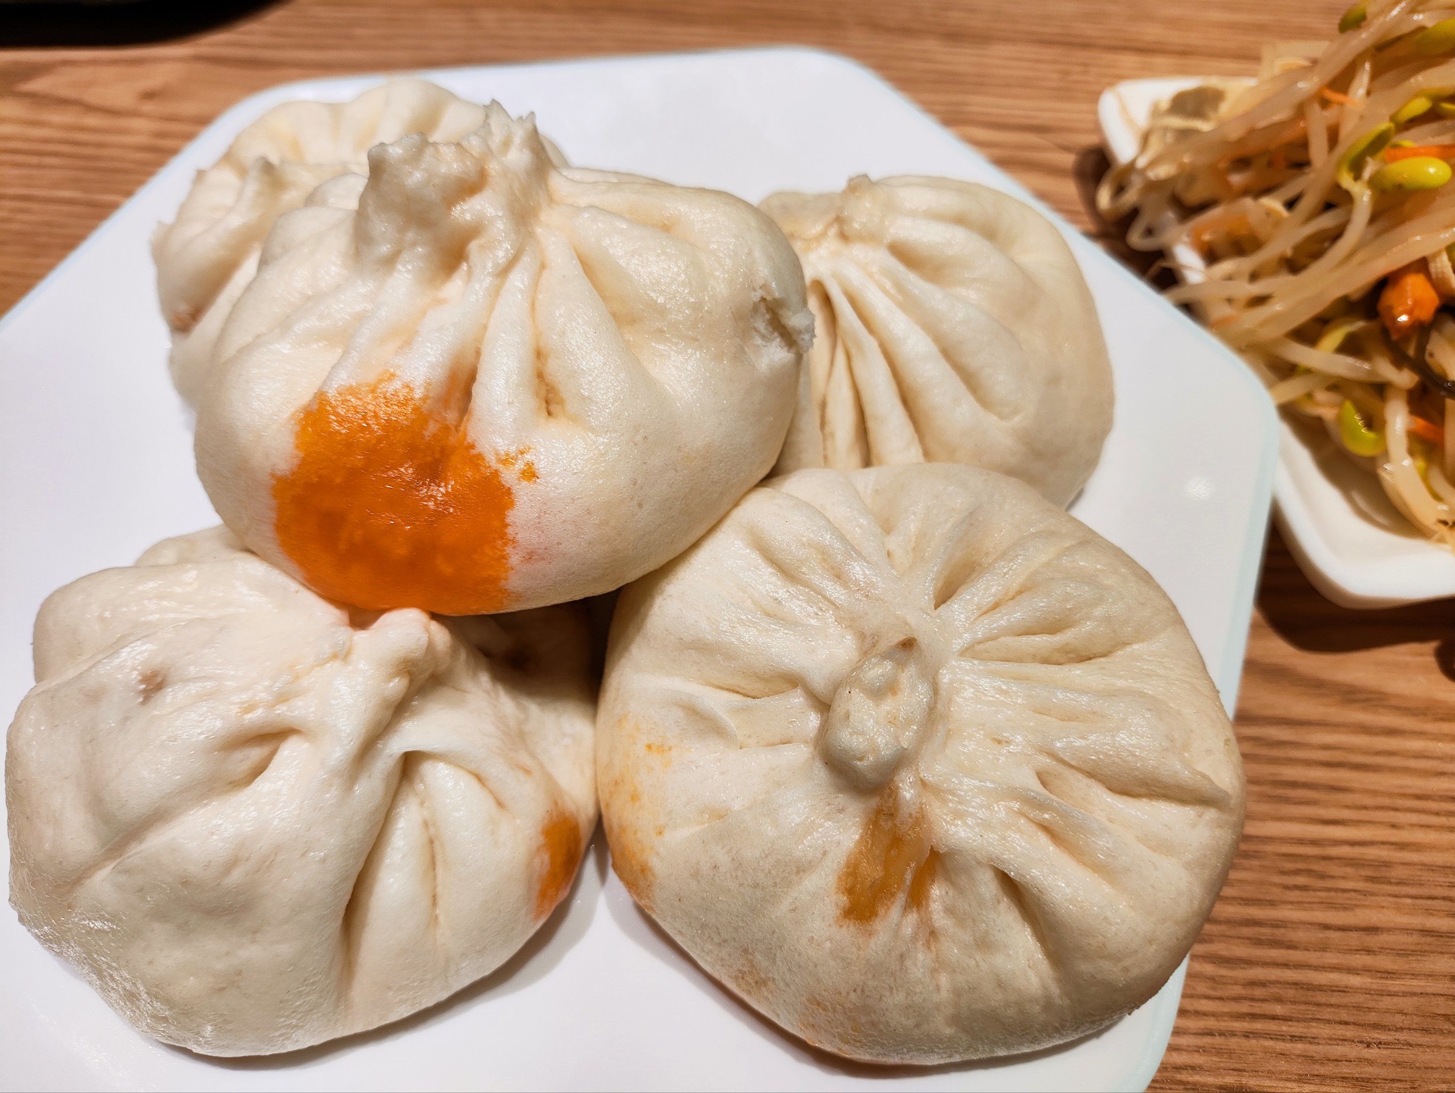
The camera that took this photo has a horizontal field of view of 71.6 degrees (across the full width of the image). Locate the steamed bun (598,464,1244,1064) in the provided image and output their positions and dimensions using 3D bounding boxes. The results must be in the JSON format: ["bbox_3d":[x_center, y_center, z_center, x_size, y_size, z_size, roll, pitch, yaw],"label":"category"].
[{"bbox_3d":[0.027,0.027,0.147,0.092,0.053,0.086,-1,62,2],"label":"steamed bun"}]

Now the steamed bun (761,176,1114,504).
[{"bbox_3d":[0.032,-0.035,0.183,0.074,0.055,0.069,-3,54,4],"label":"steamed bun"}]

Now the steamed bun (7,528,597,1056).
[{"bbox_3d":[-0.058,0.030,0.147,0.080,0.048,0.080,6,56,-9],"label":"steamed bun"}]

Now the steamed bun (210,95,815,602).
[{"bbox_3d":[-0.034,-0.029,0.158,0.091,0.066,0.086,0,44,0],"label":"steamed bun"}]

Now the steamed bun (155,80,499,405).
[{"bbox_3d":[-0.067,-0.056,0.196,0.080,0.052,0.077,1,59,-1],"label":"steamed bun"}]

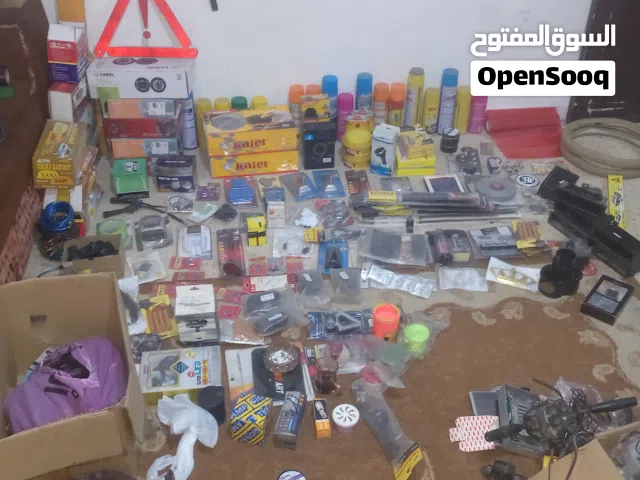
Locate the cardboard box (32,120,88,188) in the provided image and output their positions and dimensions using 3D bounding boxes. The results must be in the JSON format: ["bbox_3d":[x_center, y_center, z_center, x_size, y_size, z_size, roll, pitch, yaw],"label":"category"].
[{"bbox_3d":[-0.928,-0.310,2.650,0.130,0.107,0.287,-5,36,-6],"label":"cardboard box"}]

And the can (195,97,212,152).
[{"bbox_3d":[-0.467,-0.472,3.026,0.065,0.207,0.065,0,36,0],"label":"can"}]

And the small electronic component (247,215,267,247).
[{"bbox_3d":[-0.217,-0.028,2.544,0.059,0.055,0.090,-4,36,-5],"label":"small electronic component"}]

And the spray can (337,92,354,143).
[{"bbox_3d":[0.104,-0.511,3.101,0.065,0.200,0.065,0,35,0],"label":"spray can"}]

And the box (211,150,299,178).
[{"bbox_3d":[-0.273,-0.349,2.947,0.338,0.093,0.196,-7,35,-10],"label":"box"}]

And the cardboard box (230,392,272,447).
[{"bbox_3d":[-0.168,0.453,1.867,0.084,0.072,0.092,7,37,10],"label":"cardboard box"}]

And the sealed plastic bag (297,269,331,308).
[{"bbox_3d":[-0.019,0.146,2.306,0.105,0.035,0.170,-2,35,-3],"label":"sealed plastic bag"}]

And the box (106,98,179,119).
[{"bbox_3d":[-0.662,-0.533,2.801,0.245,0.080,0.180,0,35,0],"label":"box"}]

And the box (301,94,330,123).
[{"bbox_3d":[-0.018,-0.506,2.865,0.100,0.090,0.050,-5,36,-7],"label":"box"}]

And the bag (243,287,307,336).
[{"bbox_3d":[-0.134,0.215,2.213,0.170,0.050,0.145,-8,37,-11],"label":"bag"}]

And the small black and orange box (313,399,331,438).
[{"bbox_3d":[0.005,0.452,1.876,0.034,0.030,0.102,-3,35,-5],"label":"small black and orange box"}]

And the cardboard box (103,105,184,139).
[{"bbox_3d":[-0.669,-0.453,2.827,0.272,0.079,0.130,1,36,2],"label":"cardboard box"}]

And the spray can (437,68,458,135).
[{"bbox_3d":[0.547,-0.585,3.137,0.065,0.280,0.065,0,35,0],"label":"spray can"}]

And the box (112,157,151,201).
[{"bbox_3d":[-0.708,-0.231,2.792,0.117,0.092,0.120,-5,36,-7],"label":"box"}]

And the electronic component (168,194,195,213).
[{"bbox_3d":[-0.508,-0.135,2.720,0.085,0.020,0.088,-2,36,-2],"label":"electronic component"}]

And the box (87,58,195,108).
[{"bbox_3d":[-0.659,-0.614,2.756,0.360,0.106,0.180,-1,35,-1],"label":"box"}]

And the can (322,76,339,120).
[{"bbox_3d":[0.041,-0.543,3.066,0.065,0.276,0.065,0,35,0],"label":"can"}]

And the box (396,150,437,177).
[{"bbox_3d":[0.375,-0.318,2.941,0.144,0.064,0.135,-1,35,-2],"label":"box"}]

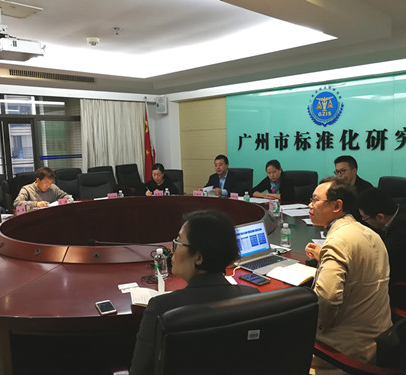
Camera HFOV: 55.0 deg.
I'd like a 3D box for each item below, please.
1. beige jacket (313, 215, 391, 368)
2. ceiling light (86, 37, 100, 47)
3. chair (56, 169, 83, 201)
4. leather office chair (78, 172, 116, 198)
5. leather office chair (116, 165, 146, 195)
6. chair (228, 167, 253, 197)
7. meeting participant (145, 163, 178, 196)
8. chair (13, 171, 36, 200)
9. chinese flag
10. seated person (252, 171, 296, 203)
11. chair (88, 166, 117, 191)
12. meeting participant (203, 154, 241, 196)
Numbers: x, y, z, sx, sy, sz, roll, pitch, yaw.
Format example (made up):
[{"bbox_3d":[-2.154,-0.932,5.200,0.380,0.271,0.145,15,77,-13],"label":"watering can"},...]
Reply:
[{"bbox_3d":[0.736,0.502,1.920,0.380,0.640,0.470,5,10,43],"label":"beige jacket"},{"bbox_3d":[-1.121,-1.490,3.980,0.120,0.060,0.120,6,10,44],"label":"ceiling light"},{"bbox_3d":[-2.306,0.208,6.941,0.610,1.040,0.640,-5,8,-26],"label":"chair"},{"bbox_3d":[-1.382,0.346,5.521,0.620,1.080,0.660,-8,10,-40],"label":"leather office chair"},{"bbox_3d":[-1.163,0.152,6.963,0.660,1.080,0.620,6,10,44],"label":"leather office chair"},{"bbox_3d":[0.478,0.258,5.944,0.610,1.040,0.640,1,7,22],"label":"chair"},{"bbox_3d":[-0.542,0.285,5.249,0.500,1.220,0.720,-1,7,8],"label":"meeting participant"},{"bbox_3d":[-2.501,0.319,5.995,0.620,1.080,0.660,-9,10,-44],"label":"chair"},{"bbox_3d":[-1.108,-0.872,8.154,0.300,1.700,0.220,-4,7,-20],"label":"chinese flag"},{"bbox_3d":[0.961,0.244,5.115,0.560,1.240,0.740,5,9,41],"label":"seated person"},{"bbox_3d":[-1.819,0.135,7.453,0.610,1.040,0.640,-6,8,-36],"label":"chair"},{"bbox_3d":[0.253,0.237,5.121,0.550,1.300,0.750,2,8,25],"label":"meeting participant"}]

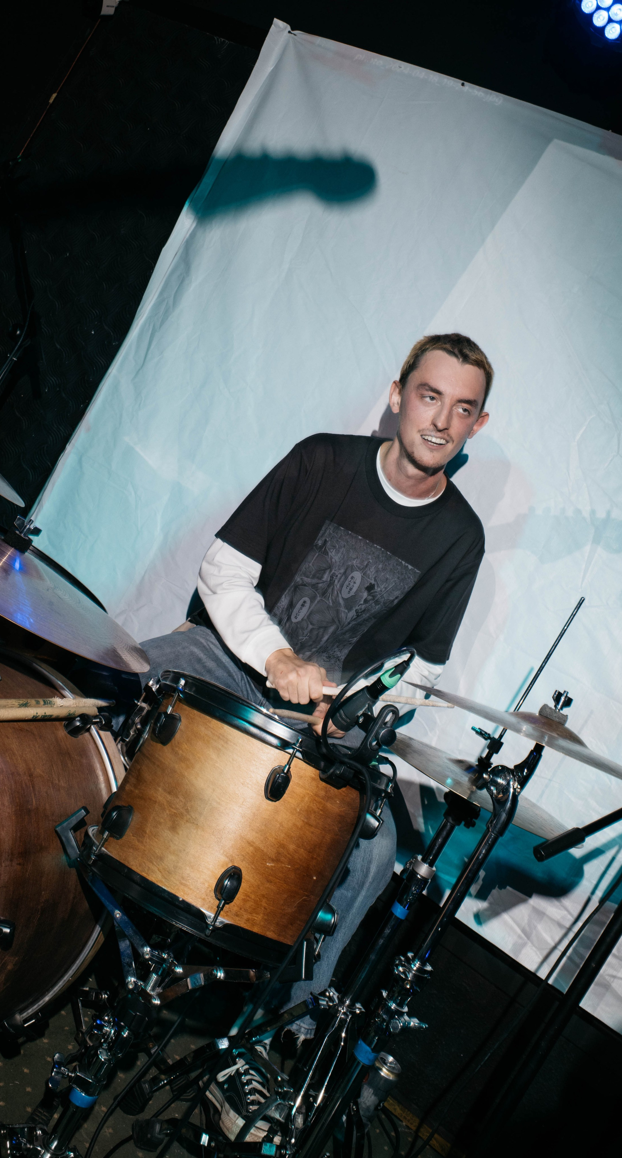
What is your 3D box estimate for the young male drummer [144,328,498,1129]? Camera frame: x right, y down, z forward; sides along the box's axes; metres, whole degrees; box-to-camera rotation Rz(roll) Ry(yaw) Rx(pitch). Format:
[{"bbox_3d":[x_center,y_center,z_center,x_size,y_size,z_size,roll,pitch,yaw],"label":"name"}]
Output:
[{"bbox_3d":[-0.041,0.190,1.640,0.580,1.360,0.660,30,0,-9],"label":"young male drummer"}]

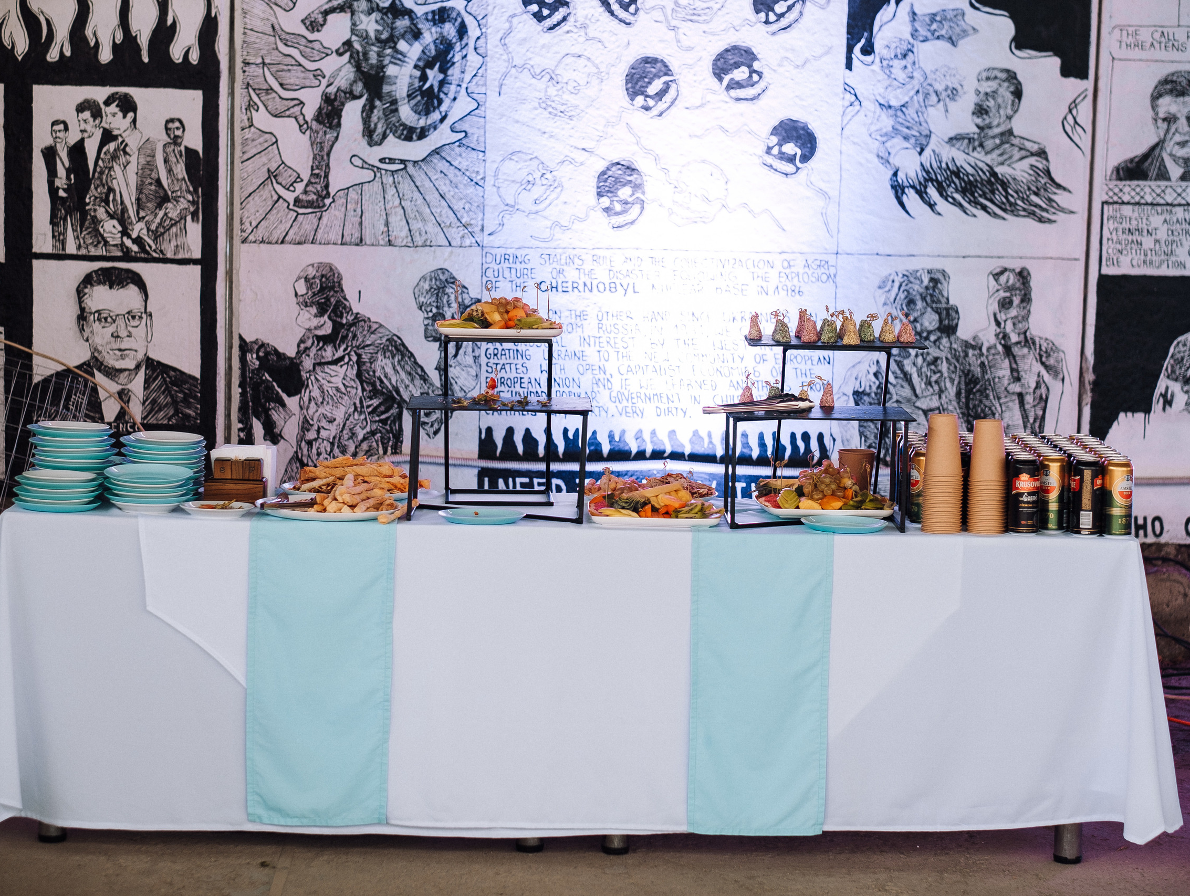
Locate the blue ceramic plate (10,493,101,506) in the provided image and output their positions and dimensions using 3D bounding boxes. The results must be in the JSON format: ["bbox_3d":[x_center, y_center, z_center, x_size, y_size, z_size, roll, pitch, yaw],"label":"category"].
[{"bbox_3d":[-1.169,0.115,6.816,0.192,0.024,0.192,1,6,0],"label":"blue ceramic plate"}]

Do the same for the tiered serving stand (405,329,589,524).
[{"bbox_3d":[-0.208,-0.053,6.987,0.403,0.380,0.580,1,6,0],"label":"tiered serving stand"}]

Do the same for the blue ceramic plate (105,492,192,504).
[{"bbox_3d":[-0.970,0.111,6.820,0.192,0.024,0.192,1,6,0],"label":"blue ceramic plate"}]

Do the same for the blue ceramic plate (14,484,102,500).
[{"bbox_3d":[-1.154,0.100,6.743,0.190,0.022,0.190,1,6,0],"label":"blue ceramic plate"}]

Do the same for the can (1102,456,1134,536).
[{"bbox_3d":[1.119,0.105,6.708,0.066,0.168,0.066,1,6,0],"label":"can"}]

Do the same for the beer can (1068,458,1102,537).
[{"bbox_3d":[1.060,0.105,6.742,0.066,0.168,0.066,1,6,0],"label":"beer can"}]

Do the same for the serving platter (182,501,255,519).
[{"bbox_3d":[-0.811,0.135,6.747,0.163,0.025,0.163,1,6,0],"label":"serving platter"}]

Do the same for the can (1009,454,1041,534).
[{"bbox_3d":[0.919,0.101,6.707,0.066,0.168,0.066,1,6,0],"label":"can"}]

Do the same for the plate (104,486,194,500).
[{"bbox_3d":[-0.962,0.110,6.763,0.190,0.022,0.190,1,6,0],"label":"plate"}]

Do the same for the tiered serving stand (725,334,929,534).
[{"bbox_3d":[0.517,-0.040,6.987,0.457,0.385,0.580,1,6,0],"label":"tiered serving stand"}]

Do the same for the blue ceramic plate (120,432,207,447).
[{"bbox_3d":[-0.960,-0.004,6.980,0.192,0.024,0.192,1,6,0],"label":"blue ceramic plate"}]

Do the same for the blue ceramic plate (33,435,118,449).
[{"bbox_3d":[-1.153,-0.008,6.928,0.190,0.022,0.190,1,6,0],"label":"blue ceramic plate"}]

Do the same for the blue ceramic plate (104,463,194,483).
[{"bbox_3d":[-0.961,0.064,6.759,0.190,0.023,0.190,1,9,0],"label":"blue ceramic plate"}]

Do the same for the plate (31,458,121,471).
[{"bbox_3d":[-1.159,0.038,6.990,0.192,0.024,0.192,1,6,0],"label":"plate"}]

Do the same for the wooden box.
[{"bbox_3d":[-0.793,0.093,6.935,0.135,0.055,0.090,1,6,0],"label":"wooden box"}]

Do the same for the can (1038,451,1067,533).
[{"bbox_3d":[0.993,0.101,6.770,0.066,0.168,0.066,1,6,0],"label":"can"}]

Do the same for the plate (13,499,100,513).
[{"bbox_3d":[-1.168,0.124,6.817,0.192,0.019,0.192,1,6,0],"label":"plate"}]

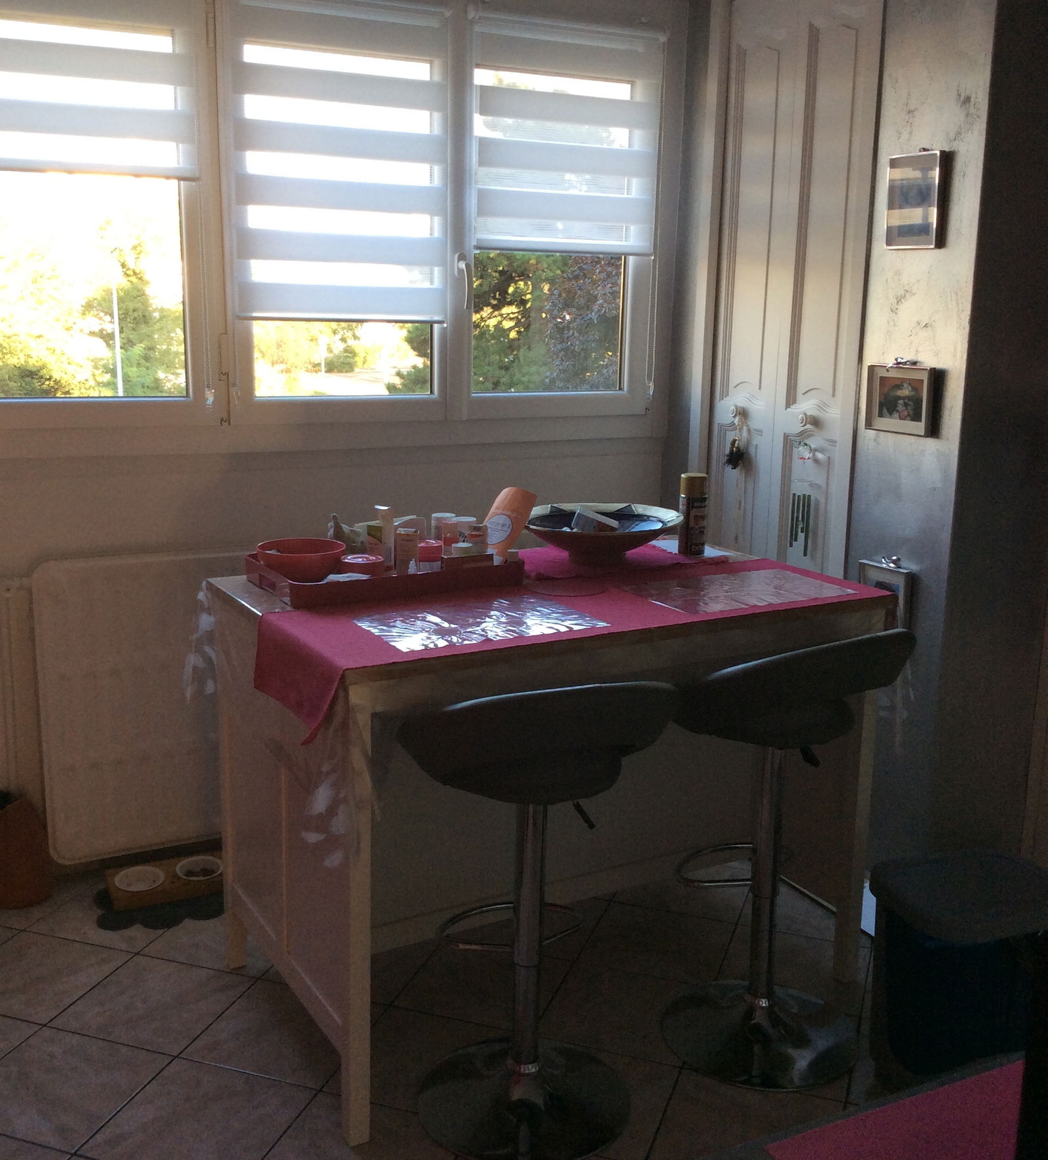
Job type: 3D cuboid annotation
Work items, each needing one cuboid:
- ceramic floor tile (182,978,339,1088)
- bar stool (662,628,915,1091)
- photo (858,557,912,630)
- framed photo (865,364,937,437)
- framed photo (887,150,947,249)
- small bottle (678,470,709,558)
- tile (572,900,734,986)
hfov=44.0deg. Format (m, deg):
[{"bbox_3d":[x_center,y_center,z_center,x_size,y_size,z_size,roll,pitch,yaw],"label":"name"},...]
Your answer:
[{"bbox_3d":[-0.505,0.968,2.772,0.328,0.010,0.328,5,13,18],"label":"ceramic floor tile"},{"bbox_3d":[0.517,0.527,2.698,0.540,0.917,0.445,-6,14,-29],"label":"bar stool"},{"bbox_3d":[0.853,0.062,3.082,0.022,0.195,0.164,-5,14,-24],"label":"photo"},{"bbox_3d":[0.862,-0.414,2.974,0.022,0.149,0.202,-5,14,-24],"label":"framed photo"},{"bbox_3d":[0.871,-0.839,2.876,0.022,0.196,0.161,-5,14,-24],"label":"framed photo"},{"bbox_3d":[0.426,-0.165,3.247,0.066,0.204,0.066,1,13,0],"label":"small bottle"},{"bbox_3d":[0.334,0.893,3.175,0.328,0.010,0.328,5,13,18],"label":"tile"}]

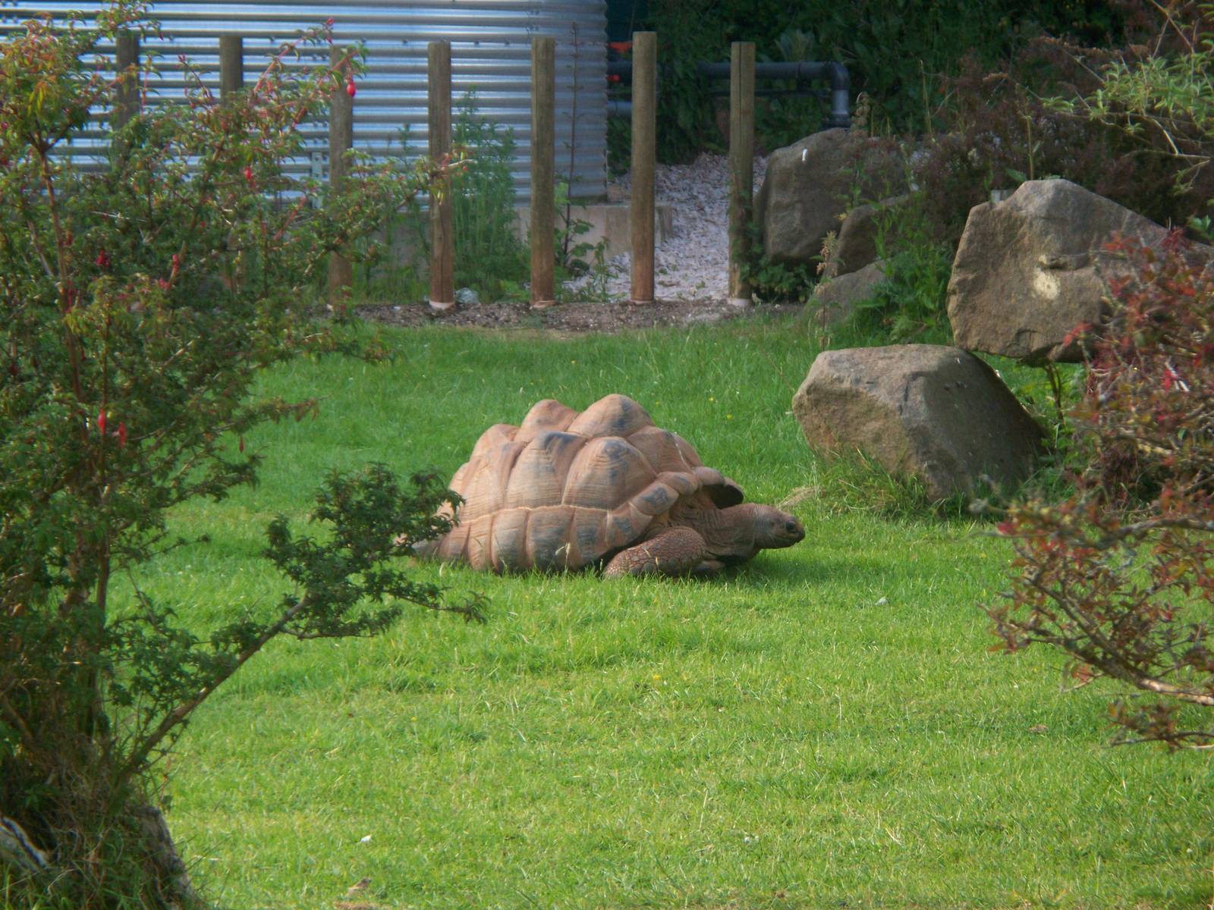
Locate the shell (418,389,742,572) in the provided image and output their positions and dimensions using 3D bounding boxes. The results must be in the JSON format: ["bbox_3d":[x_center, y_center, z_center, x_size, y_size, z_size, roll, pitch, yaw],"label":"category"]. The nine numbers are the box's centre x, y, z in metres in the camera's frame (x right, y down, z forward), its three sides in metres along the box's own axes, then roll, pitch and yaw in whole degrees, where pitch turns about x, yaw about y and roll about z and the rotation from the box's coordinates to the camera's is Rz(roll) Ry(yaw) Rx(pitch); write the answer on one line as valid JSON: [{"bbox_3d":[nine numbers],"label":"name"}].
[{"bbox_3d":[-0.063,0.077,18.700,0.970,0.510,0.730,1,4,25],"label":"shell"}]

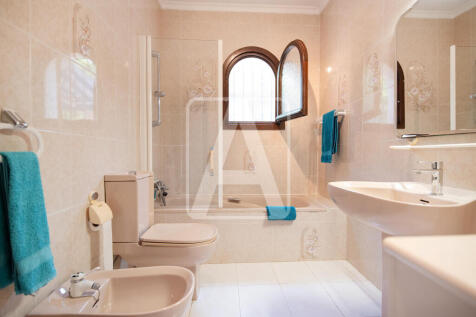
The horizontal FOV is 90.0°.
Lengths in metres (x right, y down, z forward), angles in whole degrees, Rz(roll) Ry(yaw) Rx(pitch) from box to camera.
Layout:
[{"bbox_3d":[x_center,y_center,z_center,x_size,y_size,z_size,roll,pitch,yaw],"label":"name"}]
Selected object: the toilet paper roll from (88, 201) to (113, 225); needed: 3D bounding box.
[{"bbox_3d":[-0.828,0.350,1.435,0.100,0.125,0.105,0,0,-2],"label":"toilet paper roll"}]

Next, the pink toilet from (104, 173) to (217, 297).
[{"bbox_3d":[-0.468,0.510,1.588,0.655,0.829,0.355,0,1,-3],"label":"pink toilet"}]

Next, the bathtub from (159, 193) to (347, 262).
[{"bbox_3d":[0.059,0.664,2.400,1.796,0.483,0.669,0,1,-3],"label":"bathtub"}]

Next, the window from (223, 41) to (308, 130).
[{"bbox_3d":[0.232,-0.783,2.417,0.769,0.936,0.614,0,1,-3],"label":"window"}]

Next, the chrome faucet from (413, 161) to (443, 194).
[{"bbox_3d":[0.855,0.087,1.070,0.130,0.153,0.045,0,0,-2],"label":"chrome faucet"}]

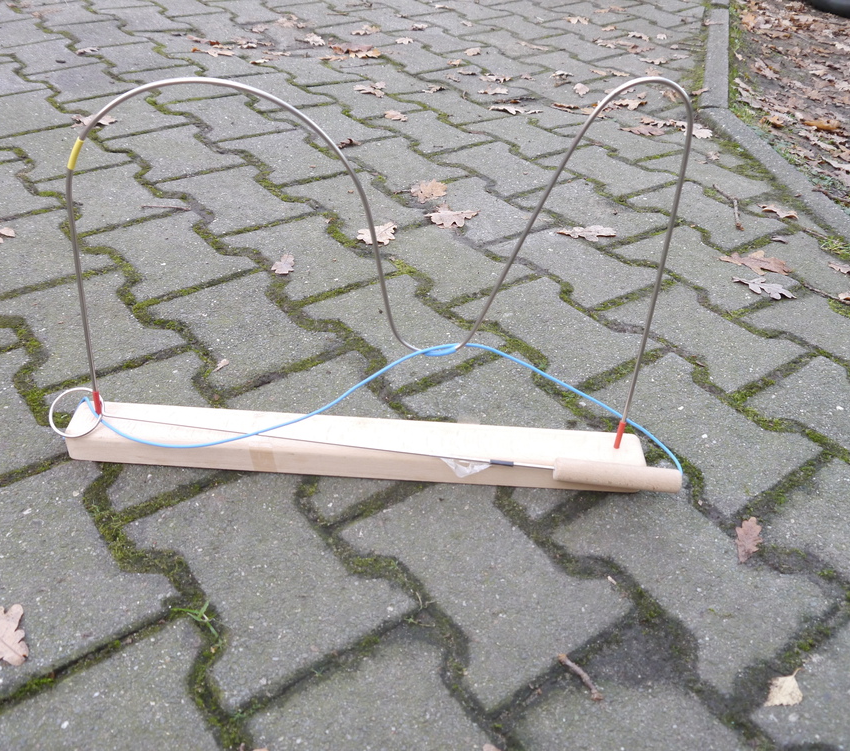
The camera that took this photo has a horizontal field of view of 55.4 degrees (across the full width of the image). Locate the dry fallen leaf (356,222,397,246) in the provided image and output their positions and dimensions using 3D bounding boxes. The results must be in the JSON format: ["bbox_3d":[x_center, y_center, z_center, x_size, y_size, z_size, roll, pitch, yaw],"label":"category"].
[{"bbox_3d":[-0.060,-0.190,1.075,0.052,0.015,0.068,22,40,23],"label":"dry fallen leaf"}]

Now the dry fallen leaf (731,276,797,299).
[{"bbox_3d":[0.432,-0.113,1.029,0.080,0.012,0.045,21,39,21],"label":"dry fallen leaf"}]

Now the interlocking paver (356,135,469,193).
[{"bbox_3d":[-0.045,-0.318,1.327,0.158,0.070,0.195,-22,44,-32],"label":"interlocking paver"}]

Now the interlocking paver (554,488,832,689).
[{"bbox_3d":[0.211,0.179,0.674,0.154,0.070,0.193,-22,44,-31],"label":"interlocking paver"}]

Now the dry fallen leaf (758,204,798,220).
[{"bbox_3d":[0.534,-0.248,1.220,0.064,0.014,0.036,25,41,26],"label":"dry fallen leaf"}]

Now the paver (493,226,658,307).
[{"bbox_3d":[0.196,-0.122,1.086,0.158,0.070,0.195,-22,44,-32],"label":"paver"}]

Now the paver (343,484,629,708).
[{"bbox_3d":[0.039,0.180,0.661,0.160,0.070,0.195,-22,44,-31],"label":"paver"}]

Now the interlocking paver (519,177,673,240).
[{"bbox_3d":[0.249,-0.219,1.232,0.162,0.070,0.188,-22,44,-32],"label":"interlocking paver"}]

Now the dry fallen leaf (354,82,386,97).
[{"bbox_3d":[-0.106,-0.551,1.566,0.069,0.016,0.055,-4,37,-11],"label":"dry fallen leaf"}]

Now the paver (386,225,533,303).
[{"bbox_3d":[0.024,-0.125,1.067,0.154,0.070,0.193,-22,44,-31],"label":"paver"}]

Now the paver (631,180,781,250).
[{"bbox_3d":[0.426,-0.218,1.250,0.159,0.070,0.192,-21,43,-31],"label":"paver"}]

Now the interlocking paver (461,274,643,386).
[{"bbox_3d":[0.146,-0.025,0.944,0.154,0.070,0.193,-22,44,-31],"label":"interlocking paver"}]

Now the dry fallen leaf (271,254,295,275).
[{"bbox_3d":[-0.176,-0.139,1.004,0.028,0.010,0.049,-2,37,-8],"label":"dry fallen leaf"}]

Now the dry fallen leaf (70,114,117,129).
[{"bbox_3d":[-0.548,-0.420,1.337,0.077,0.018,0.050,2,36,-3],"label":"dry fallen leaf"}]

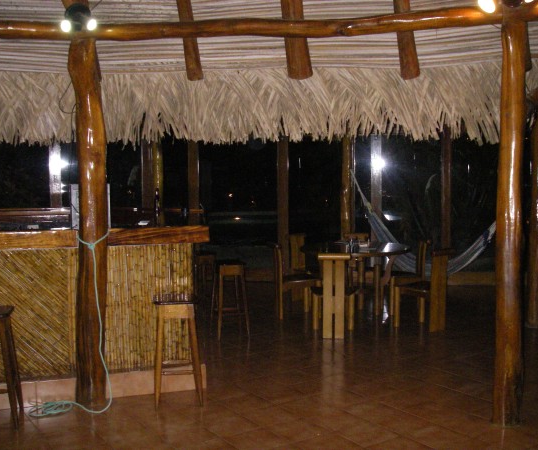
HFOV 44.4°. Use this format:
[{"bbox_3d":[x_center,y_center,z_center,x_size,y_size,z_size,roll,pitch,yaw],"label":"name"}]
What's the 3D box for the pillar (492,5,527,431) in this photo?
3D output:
[{"bbox_3d":[1.545,-0.001,4.216,0.200,2.570,0.180,1,4,20],"label":"pillar"}]

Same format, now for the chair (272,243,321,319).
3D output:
[{"bbox_3d":[0.335,0.625,7.465,0.490,0.845,0.460,-2,5,-24],"label":"chair"}]

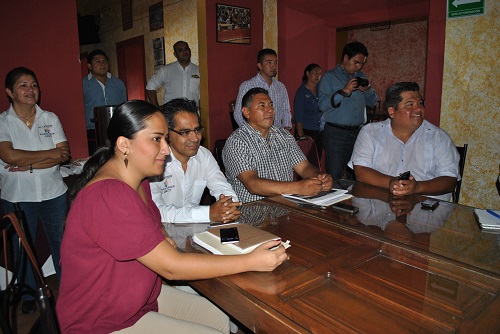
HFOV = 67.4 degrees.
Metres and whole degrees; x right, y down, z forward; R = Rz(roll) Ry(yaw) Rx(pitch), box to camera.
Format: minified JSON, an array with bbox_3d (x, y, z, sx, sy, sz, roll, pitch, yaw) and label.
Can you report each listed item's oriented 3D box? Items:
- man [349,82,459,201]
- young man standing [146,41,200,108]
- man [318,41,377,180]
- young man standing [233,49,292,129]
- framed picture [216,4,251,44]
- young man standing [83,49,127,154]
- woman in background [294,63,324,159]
[{"bbox_3d":[0.758,0.244,1.928,0.640,1.350,0.780,2,9,20],"label":"man"},{"bbox_3d":[-0.654,-0.291,3.679,0.580,1.820,0.330,-4,9,-20],"label":"young man standing"},{"bbox_3d":[0.693,-0.035,2.741,0.550,1.700,0.450,-6,9,-30],"label":"man"},{"bbox_3d":[0.123,-0.117,3.202,0.500,1.720,0.320,-6,9,-30],"label":"young man standing"},{"bbox_3d":[-0.137,-1.248,3.300,0.375,0.318,0.030,-7,10,-37],"label":"framed picture"},{"bbox_3d":[-1.331,-0.174,3.475,0.520,1.760,0.330,-5,9,-29],"label":"young man standing"},{"bbox_3d":[0.587,-0.132,3.515,0.450,1.620,0.330,-9,11,-44],"label":"woman in background"}]

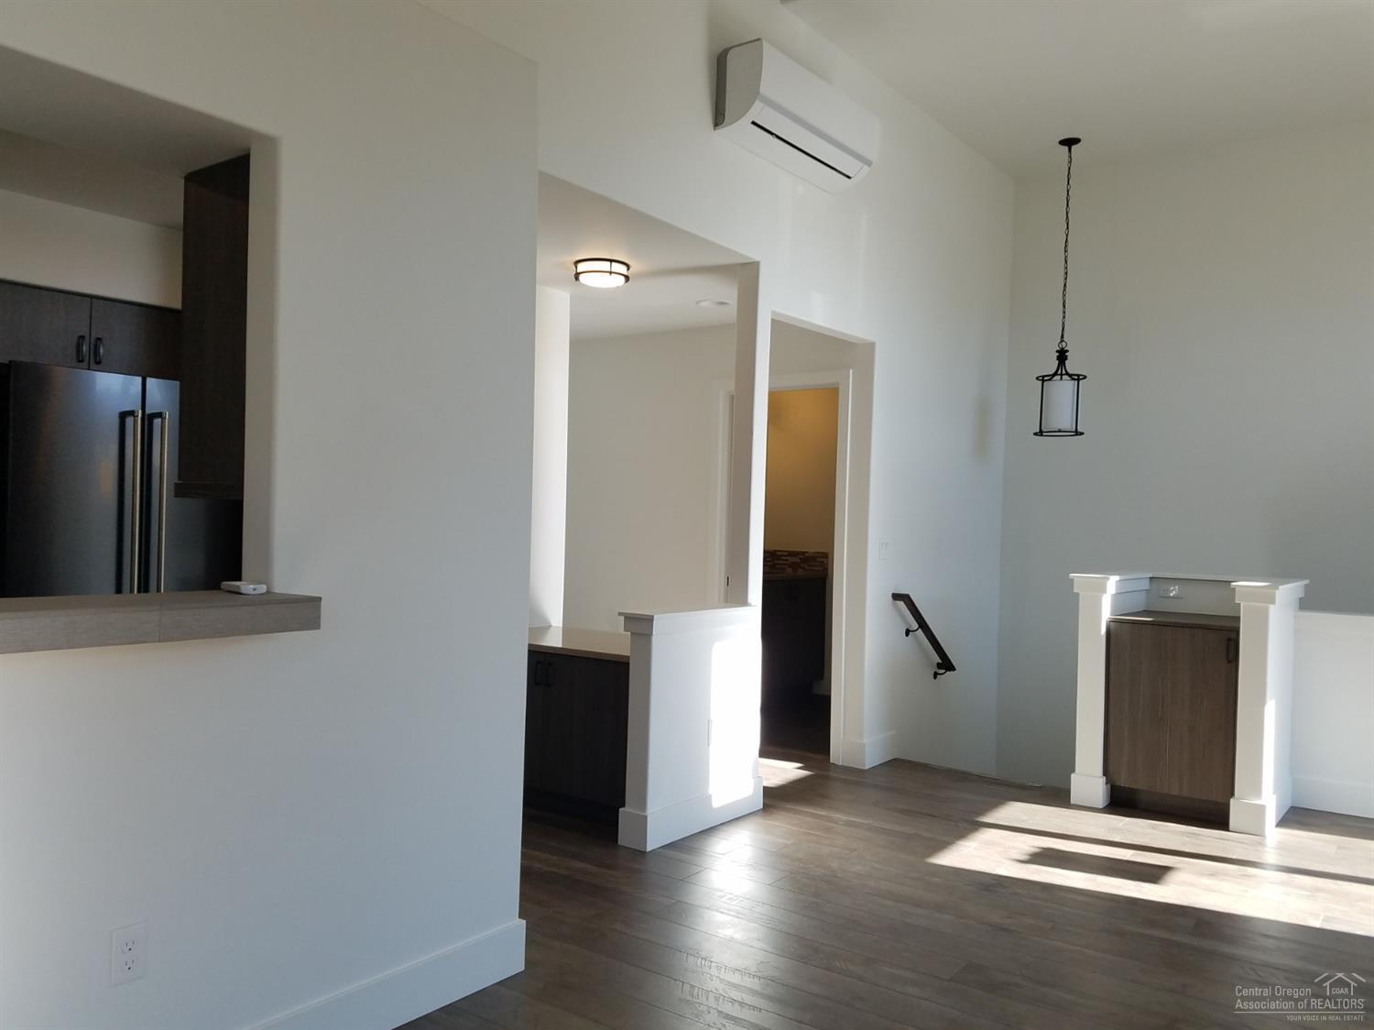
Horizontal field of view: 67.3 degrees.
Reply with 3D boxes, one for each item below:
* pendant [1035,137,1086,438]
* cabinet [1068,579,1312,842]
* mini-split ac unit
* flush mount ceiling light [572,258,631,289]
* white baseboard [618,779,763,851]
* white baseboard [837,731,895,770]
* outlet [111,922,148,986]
[{"bbox_3d":[2.288,-1.372,6.252,0.305,1.788,0.305,1,0,37],"label":"pendant"},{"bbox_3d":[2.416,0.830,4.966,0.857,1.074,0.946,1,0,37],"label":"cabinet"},{"bbox_3d":[0.513,-1.735,4.572,0.235,0.328,1.001,1,0,37],"label":"mini-split ac unit"},{"bbox_3d":[-0.380,-1.090,4.675,0.257,0.084,0.257,1,0,0],"label":"flush mount ceiling light"},{"bbox_3d":[0.036,1.238,4.352,0.143,0.138,0.812,1,0,37],"label":"white baseboard"},{"bbox_3d":[0.985,1.259,5.582,0.145,0.145,0.359,1,0,37],"label":"white baseboard"},{"bbox_3d":[-1.123,0.884,2.076,0.008,0.115,0.069,1,0,37],"label":"outlet"}]

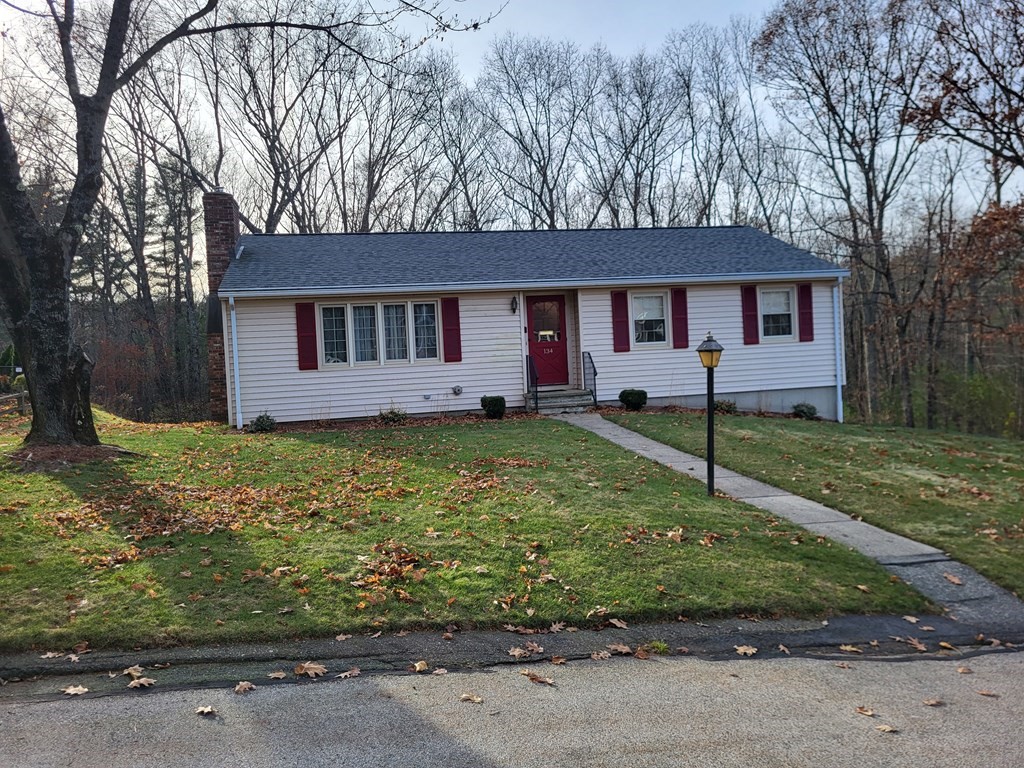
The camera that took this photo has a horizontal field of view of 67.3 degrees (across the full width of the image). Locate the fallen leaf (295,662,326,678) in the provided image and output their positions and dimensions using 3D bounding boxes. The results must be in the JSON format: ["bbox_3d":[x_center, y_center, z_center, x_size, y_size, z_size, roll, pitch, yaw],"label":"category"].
[{"bbox_3d":[-1.179,1.679,4.500,0.190,0.045,0.135,-3,2,0],"label":"fallen leaf"}]

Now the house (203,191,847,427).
[{"bbox_3d":[-0.126,-1.957,21.006,15.050,6.150,8.700,-3,2,-12],"label":"house"}]

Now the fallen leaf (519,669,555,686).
[{"bbox_3d":[0.138,1.650,4.330,0.240,0.040,0.085,-2,2,38],"label":"fallen leaf"}]

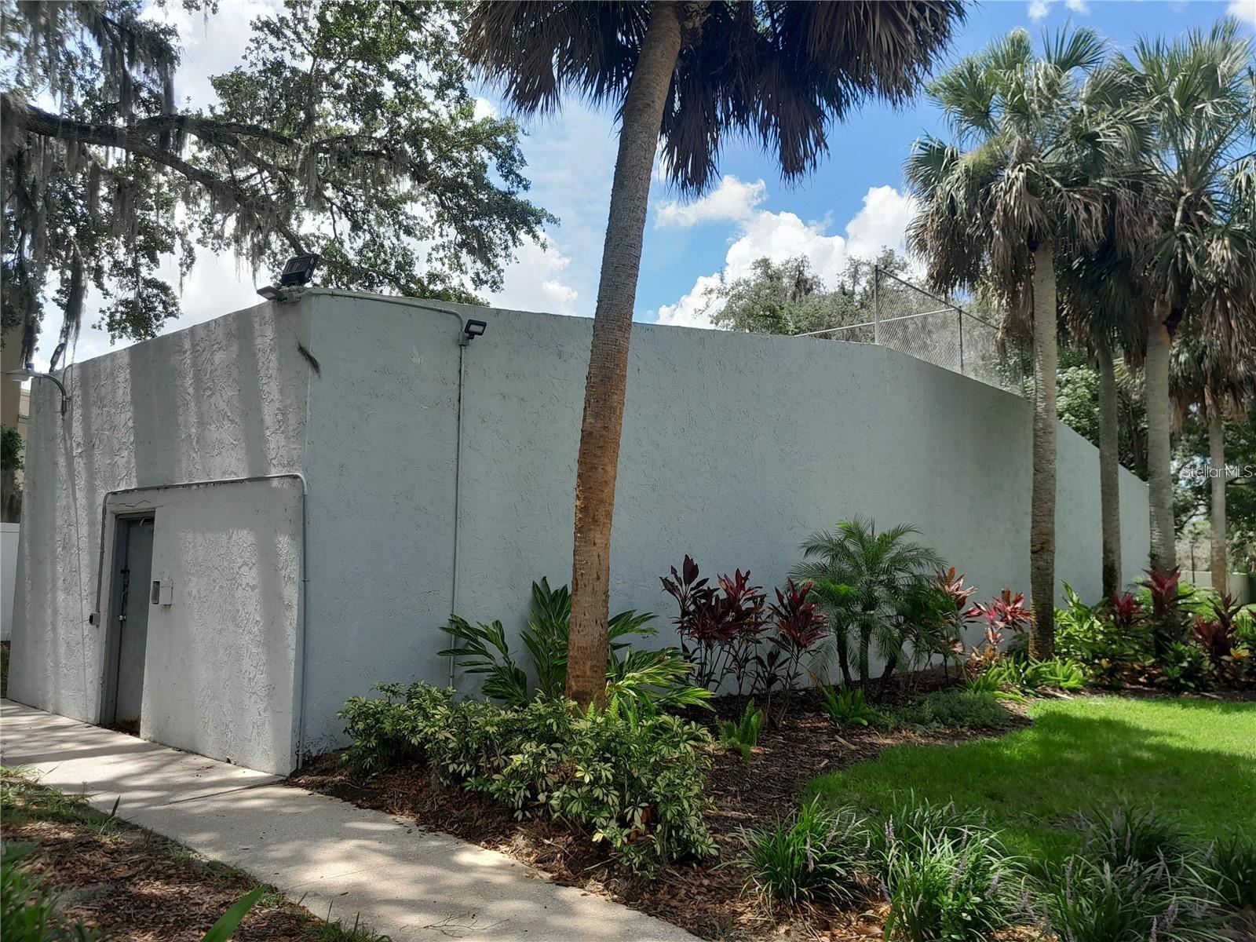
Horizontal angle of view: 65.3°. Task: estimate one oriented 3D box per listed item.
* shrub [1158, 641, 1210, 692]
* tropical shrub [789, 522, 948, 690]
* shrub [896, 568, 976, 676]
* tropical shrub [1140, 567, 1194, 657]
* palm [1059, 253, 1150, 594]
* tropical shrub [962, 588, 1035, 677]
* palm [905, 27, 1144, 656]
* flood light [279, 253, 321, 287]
[{"bbox_3d":[7.996,2.766,14.068,0.733,0.670,0.733,0,-6,0],"label":"shrub"},{"bbox_3d":[3.411,1.858,13.927,2.064,2.395,1.858,0,-6,0],"label":"tropical shrub"},{"bbox_3d":[4.735,2.344,15.080,1.208,1.675,1.087,0,-6,0],"label":"shrub"},{"bbox_3d":[8.880,2.446,16.163,0.890,1.735,0.935,0,-6,0],"label":"tropical shrub"},{"bbox_3d":[11.359,-0.857,23.312,2.550,9.760,2.550,0,-6,0],"label":"palm"},{"bbox_3d":[5.750,2.516,15.247,1.115,1.375,1.059,0,-6,0],"label":"tropical shrub"},{"bbox_3d":[7.422,-2.519,18.274,4.356,12.020,4.138,0,-6,0],"label":"palm"},{"bbox_3d":[-2.823,-1.731,8.452,0.280,0.240,0.120,-3,-32,31],"label":"flood light"}]

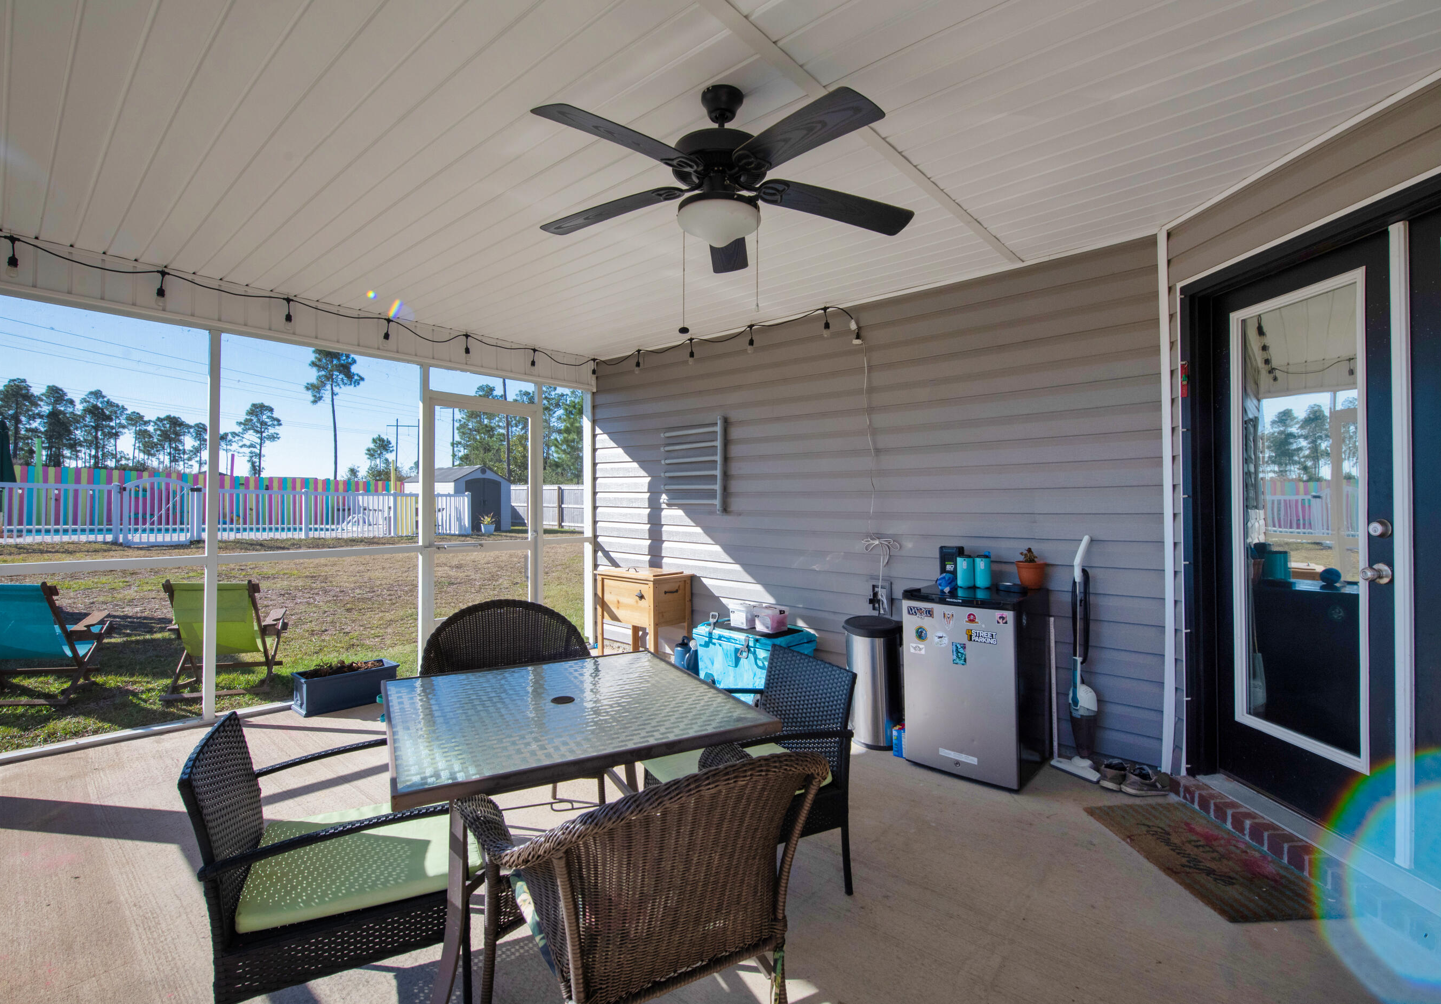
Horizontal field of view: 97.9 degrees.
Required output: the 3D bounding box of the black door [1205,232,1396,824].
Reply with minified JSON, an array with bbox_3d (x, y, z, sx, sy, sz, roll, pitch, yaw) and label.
[{"bbox_3d":[2.155,0.131,2.350,0.050,2.030,0.750,0,0,-2],"label":"black door"}]

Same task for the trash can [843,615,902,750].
[{"bbox_3d":[0.862,0.959,3.368,0.350,0.640,0.320,0,0,0],"label":"trash can"}]

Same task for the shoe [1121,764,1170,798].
[{"bbox_3d":[1.918,1.242,2.820,0.240,0.105,0.095,0,0,-15],"label":"shoe"}]

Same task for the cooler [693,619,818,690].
[{"bbox_3d":[0.220,1.078,4.050,0.660,0.450,0.420,0,-1,44],"label":"cooler"}]

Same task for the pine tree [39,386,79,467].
[{"bbox_3d":[-71.800,-5.249,68.000,3.600,14.000,3.600,0,-1,44],"label":"pine tree"}]

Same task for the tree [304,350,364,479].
[{"bbox_3d":[-36.960,-6.600,60.000,5.000,17.500,5.000,0,0,-32],"label":"tree"}]

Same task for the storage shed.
[{"bbox_3d":[-10.800,-0.040,25.700,4.400,2.500,2.480,0,-1,44],"label":"storage shed"}]

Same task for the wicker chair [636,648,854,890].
[{"bbox_3d":[0.060,0.915,2.157,0.580,0.750,0.570,0,0,-30],"label":"wicker chair"}]

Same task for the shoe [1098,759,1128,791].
[{"bbox_3d":[1.825,1.224,2.860,0.260,0.100,0.100,0,0,-22],"label":"shoe"}]

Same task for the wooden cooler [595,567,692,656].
[{"bbox_3d":[-0.598,0.908,4.880,0.710,0.765,0.430,0,0,42],"label":"wooden cooler"}]

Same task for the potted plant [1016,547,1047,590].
[{"bbox_3d":[1.545,0.337,3.115,0.145,0.200,0.145,0,-1,42],"label":"potted plant"}]

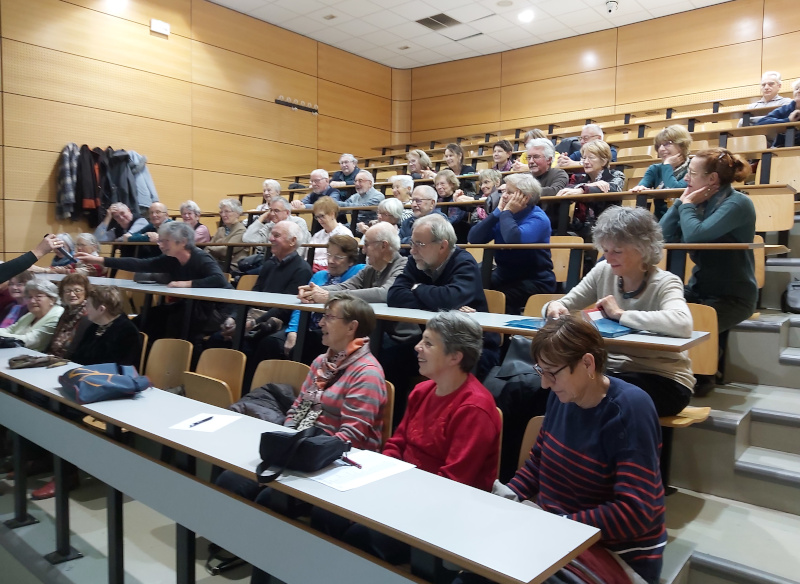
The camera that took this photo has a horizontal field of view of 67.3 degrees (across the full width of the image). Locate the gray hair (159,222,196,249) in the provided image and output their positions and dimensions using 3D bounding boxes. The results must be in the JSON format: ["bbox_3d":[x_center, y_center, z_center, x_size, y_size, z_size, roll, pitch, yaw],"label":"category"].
[{"bbox_3d":[-1.628,-0.411,4.376,0.230,0.210,0.190,-2,5,-32],"label":"gray hair"}]

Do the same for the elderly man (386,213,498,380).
[{"bbox_3d":[0.211,0.217,3.045,0.720,1.209,0.550,-2,6,-38],"label":"elderly man"}]

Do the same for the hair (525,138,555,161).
[{"bbox_3d":[1.131,-1.139,4.839,0.220,0.190,0.190,-3,5,-44],"label":"hair"}]

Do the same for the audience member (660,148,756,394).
[{"bbox_3d":[1.621,-0.136,3.192,0.620,1.236,0.470,0,4,-10],"label":"audience member"}]

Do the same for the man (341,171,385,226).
[{"bbox_3d":[-0.409,-0.657,6.123,0.530,1.159,0.690,5,6,43],"label":"man"}]

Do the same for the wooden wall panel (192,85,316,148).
[{"bbox_3d":[-2.232,-2.759,9.620,0.030,0.610,2.430,5,6,40],"label":"wooden wall panel"}]

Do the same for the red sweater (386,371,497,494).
[{"bbox_3d":[0.138,0.563,2.064,0.340,0.557,0.470,-3,5,-44],"label":"red sweater"}]

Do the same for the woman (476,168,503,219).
[{"bbox_3d":[0.731,-0.542,5.248,0.660,1.067,0.470,-3,6,-42],"label":"woman"}]

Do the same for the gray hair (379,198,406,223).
[{"bbox_3d":[-0.067,-0.640,4.720,0.200,0.200,0.190,-1,5,-30],"label":"gray hair"}]

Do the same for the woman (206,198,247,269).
[{"bbox_3d":[-1.694,-0.328,5.941,0.470,1.197,0.700,4,5,38],"label":"woman"}]

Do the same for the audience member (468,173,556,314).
[{"bbox_3d":[0.779,-0.160,3.905,0.730,1.208,0.500,-3,6,-45],"label":"audience member"}]

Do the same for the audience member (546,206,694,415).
[{"bbox_3d":[0.983,0.272,2.550,0.540,1.256,0.730,5,5,44],"label":"audience member"}]

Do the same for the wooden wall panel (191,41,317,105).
[{"bbox_3d":[-2.220,-3.368,9.572,0.030,0.610,2.430,5,6,40],"label":"wooden wall panel"}]

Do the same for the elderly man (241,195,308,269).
[{"bbox_3d":[-1.125,-0.280,5.468,0.550,1.170,0.700,5,6,42],"label":"elderly man"}]

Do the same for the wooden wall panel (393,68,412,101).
[{"bbox_3d":[0.027,-4.060,11.796,0.400,0.610,0.090,0,4,-6],"label":"wooden wall panel"}]

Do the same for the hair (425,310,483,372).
[{"bbox_3d":[0.186,0.172,2.090,0.180,0.205,0.175,0,5,-18],"label":"hair"}]

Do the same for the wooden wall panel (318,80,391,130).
[{"bbox_3d":[-0.808,-3.410,11.077,0.040,0.606,1.930,4,5,40],"label":"wooden wall panel"}]

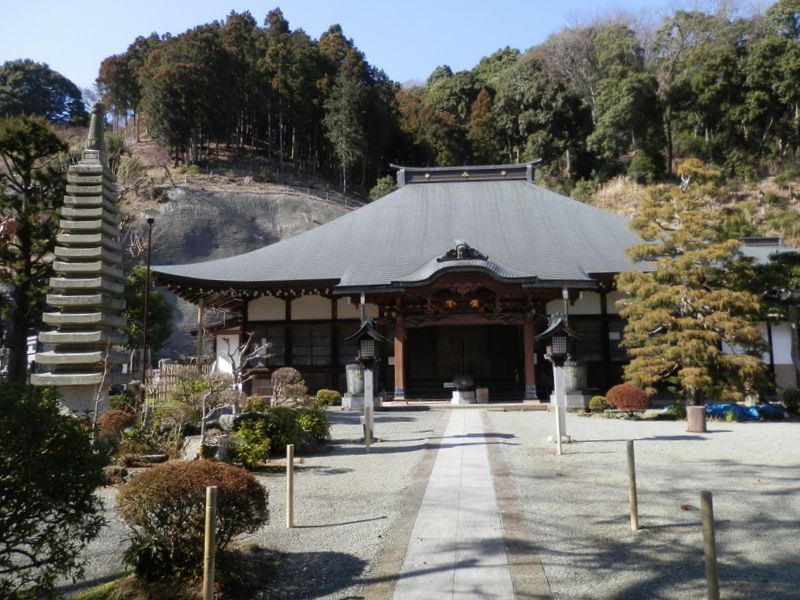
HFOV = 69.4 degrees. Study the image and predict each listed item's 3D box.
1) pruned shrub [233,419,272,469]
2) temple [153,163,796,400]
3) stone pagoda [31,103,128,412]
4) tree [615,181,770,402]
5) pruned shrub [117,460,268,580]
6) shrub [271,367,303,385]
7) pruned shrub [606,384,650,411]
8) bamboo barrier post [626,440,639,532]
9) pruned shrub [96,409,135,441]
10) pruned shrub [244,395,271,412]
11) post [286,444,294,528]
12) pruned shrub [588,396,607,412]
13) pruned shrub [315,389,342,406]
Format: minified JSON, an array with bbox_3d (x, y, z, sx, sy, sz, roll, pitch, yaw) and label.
[{"bbox_3d":[-2.093,2.037,8.200,0.560,0.690,0.560,-1,-5,7],"label":"pruned shrub"},{"bbox_3d":[2.724,-1.299,24.472,21.000,10.300,16.200,-1,-5,7],"label":"temple"},{"bbox_3d":[-4.699,-0.578,8.753,1.023,4.999,1.023,0,-5,-2],"label":"stone pagoda"},{"bbox_3d":[7.446,-0.290,14.766,3.831,6.293,3.630,0,-5,0],"label":"tree"},{"bbox_3d":[-1.504,1.591,4.198,1.097,0.818,1.056,0,-5,0],"label":"pruned shrub"},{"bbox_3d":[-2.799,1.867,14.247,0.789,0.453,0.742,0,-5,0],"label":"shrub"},{"bbox_3d":[5.612,2.431,14.191,1.080,0.704,1.023,0,-5,0],"label":"pruned shrub"},{"bbox_3d":[2.141,1.713,5.349,0.069,0.818,0.069,0,-5,0],"label":"bamboo barrier post"},{"bbox_3d":[-5.170,2.262,10.500,0.680,0.560,0.660,-1,-5,7],"label":"pruned shrub"},{"bbox_3d":[-3.217,2.353,13.043,0.587,0.413,0.561,0,-5,0],"label":"pruned shrub"},{"bbox_3d":[-1.005,1.717,5.341,0.064,0.765,0.064,-1,-5,7],"label":"post"},{"bbox_3d":[5.565,2.930,16.200,0.540,0.430,0.540,-1,-5,7],"label":"pruned shrub"},{"bbox_3d":[-2.178,2.970,17.600,0.820,0.520,0.780,-1,-5,7],"label":"pruned shrub"}]

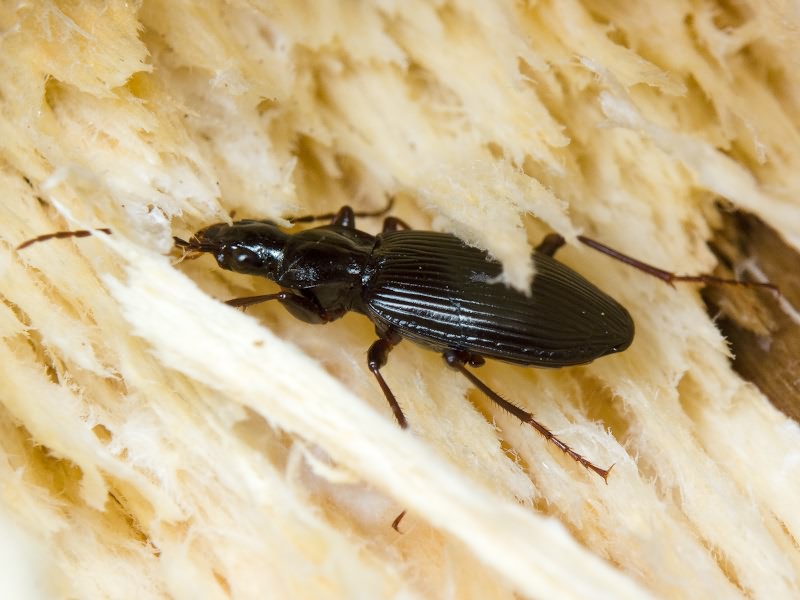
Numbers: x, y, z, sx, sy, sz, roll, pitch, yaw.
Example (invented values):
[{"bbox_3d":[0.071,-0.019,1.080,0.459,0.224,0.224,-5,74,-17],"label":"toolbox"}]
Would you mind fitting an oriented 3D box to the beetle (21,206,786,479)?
[{"bbox_3d":[0.000,-0.001,0.075,0.023,0.004,0.009,14,55,0],"label":"beetle"}]

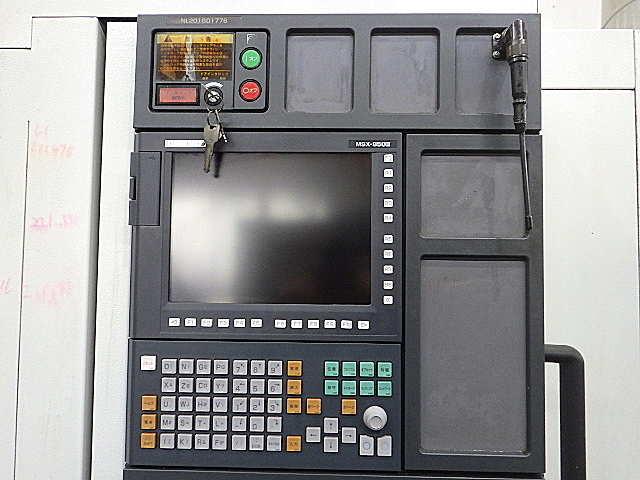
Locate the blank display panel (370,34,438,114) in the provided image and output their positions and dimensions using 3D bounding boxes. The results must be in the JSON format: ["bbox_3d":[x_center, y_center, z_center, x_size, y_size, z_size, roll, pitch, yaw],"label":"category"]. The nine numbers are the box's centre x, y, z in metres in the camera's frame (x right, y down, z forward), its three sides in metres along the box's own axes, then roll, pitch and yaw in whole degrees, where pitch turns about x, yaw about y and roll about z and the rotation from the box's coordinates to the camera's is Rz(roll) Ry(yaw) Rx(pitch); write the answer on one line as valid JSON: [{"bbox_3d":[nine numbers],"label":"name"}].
[{"bbox_3d":[0.092,-0.180,0.560,0.073,0.087,0.010,0,-3,1],"label":"blank display panel"}]

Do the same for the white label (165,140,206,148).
[{"bbox_3d":[-0.144,-0.103,0.558,0.046,0.009,0.002,0,-3,1],"label":"white label"}]

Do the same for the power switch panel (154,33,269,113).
[{"bbox_3d":[-0.120,-0.184,0.559,0.125,0.088,0.020,0,-3,1],"label":"power switch panel"}]

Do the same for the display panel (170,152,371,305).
[{"bbox_3d":[-0.053,-0.013,0.557,0.216,0.162,0.012,0,-3,1],"label":"display panel"}]

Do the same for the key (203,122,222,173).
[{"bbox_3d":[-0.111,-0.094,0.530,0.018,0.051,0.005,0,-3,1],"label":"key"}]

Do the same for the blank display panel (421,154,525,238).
[{"bbox_3d":[0.163,-0.047,0.552,0.109,0.090,0.010,0,-3,1],"label":"blank display panel"}]

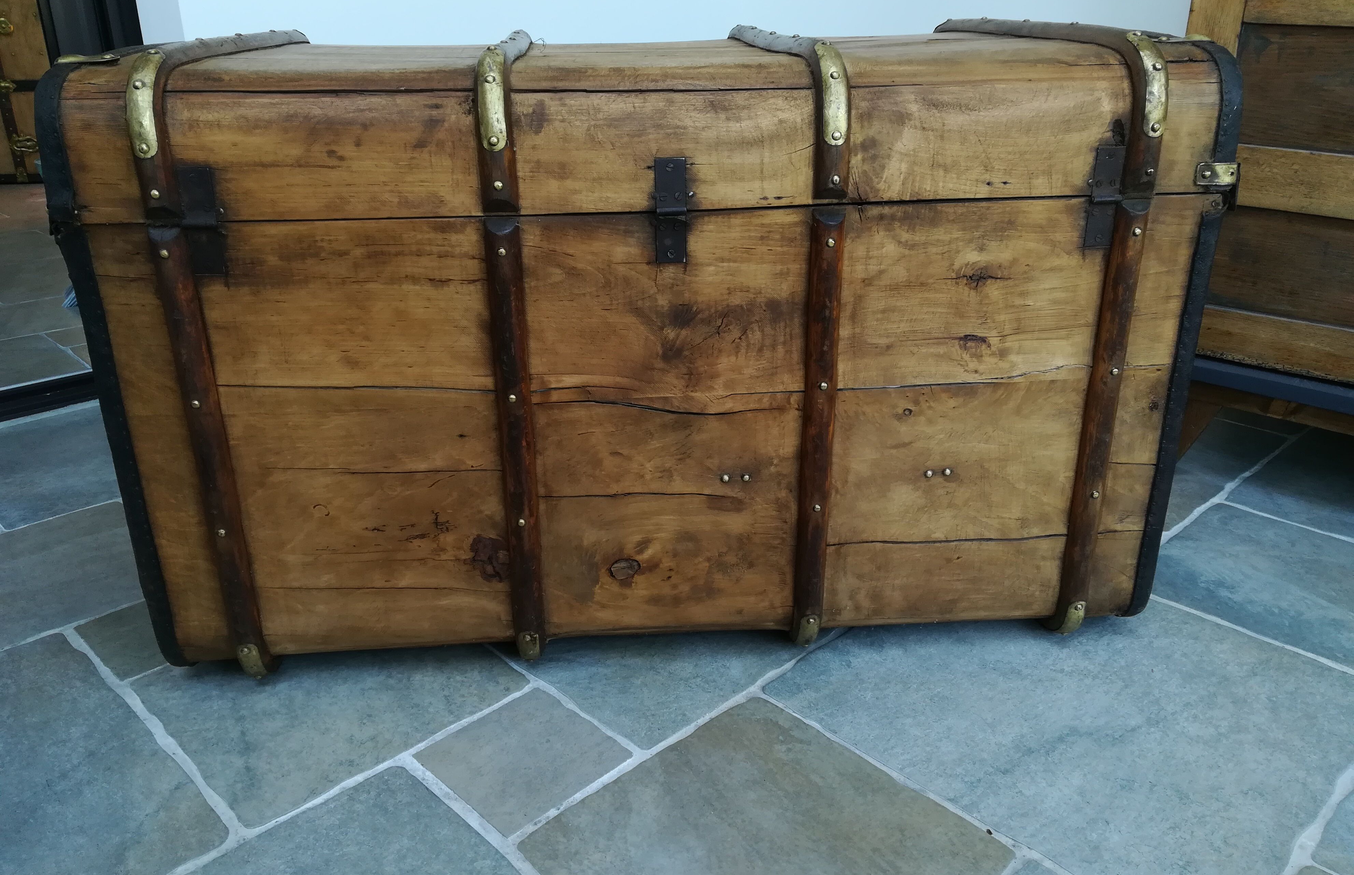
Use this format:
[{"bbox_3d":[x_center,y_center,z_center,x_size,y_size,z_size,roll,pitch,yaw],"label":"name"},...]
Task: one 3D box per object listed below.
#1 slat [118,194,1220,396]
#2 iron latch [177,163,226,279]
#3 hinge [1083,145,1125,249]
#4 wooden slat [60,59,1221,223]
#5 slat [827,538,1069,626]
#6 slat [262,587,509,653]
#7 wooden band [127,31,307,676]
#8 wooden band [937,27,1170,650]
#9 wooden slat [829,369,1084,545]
[{"bbox_3d":[-0.010,-0.132,0.984,1.044,0.179,0.019,-2,22,-4],"label":"slat"},{"bbox_3d":[-0.427,-0.193,0.909,0.032,0.098,0.011,-2,22,-4],"label":"iron latch"},{"bbox_3d":[0.410,-0.229,0.973,0.029,0.097,0.010,-2,22,-4],"label":"hinge"},{"bbox_3d":[-0.012,-0.272,0.931,1.044,0.119,0.035,-2,22,-4],"label":"wooden slat"},{"bbox_3d":[0.295,0.156,1.135,0.266,0.102,0.017,-2,22,-4],"label":"slat"},{"bbox_3d":[-0.306,0.190,1.087,0.258,0.074,0.019,-2,22,-4],"label":"slat"},{"bbox_3d":[-0.481,-0.147,1.240,0.031,0.642,0.608,-2,22,-4],"label":"wooden band"},{"bbox_3d":[0.421,-0.193,1.312,0.037,0.641,0.626,-2,22,-4],"label":"wooden band"},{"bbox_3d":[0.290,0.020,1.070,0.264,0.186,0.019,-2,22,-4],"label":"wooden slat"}]

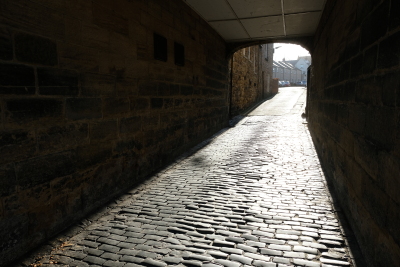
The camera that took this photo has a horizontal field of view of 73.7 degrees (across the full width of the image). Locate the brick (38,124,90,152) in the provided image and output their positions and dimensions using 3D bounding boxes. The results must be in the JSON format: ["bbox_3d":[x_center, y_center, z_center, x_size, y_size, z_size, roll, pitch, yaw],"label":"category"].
[{"bbox_3d":[-1.612,0.040,3.051,0.200,0.274,0.714,2,8,19],"label":"brick"}]

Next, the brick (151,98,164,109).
[{"bbox_3d":[-0.942,-0.593,5.157,0.250,0.210,0.492,2,8,18],"label":"brick"}]

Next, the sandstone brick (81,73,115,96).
[{"bbox_3d":[-1.419,-0.640,3.538,0.200,0.278,0.665,2,8,19],"label":"sandstone brick"}]

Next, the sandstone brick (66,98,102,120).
[{"bbox_3d":[-1.544,-0.319,3.358,0.250,0.270,0.630,2,8,18],"label":"sandstone brick"}]

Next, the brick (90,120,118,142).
[{"bbox_3d":[-1.429,-0.064,3.742,0.250,0.264,0.618,2,8,18],"label":"brick"}]

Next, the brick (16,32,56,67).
[{"bbox_3d":[-1.702,-0.824,2.675,0.200,0.279,0.474,2,8,19],"label":"brick"}]

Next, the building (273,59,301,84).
[{"bbox_3d":[29.600,-21.700,97.500,8.500,7.500,38.000,5,9,34],"label":"building"}]

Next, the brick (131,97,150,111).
[{"bbox_3d":[-1.133,-0.509,4.588,0.250,0.228,0.648,2,8,18],"label":"brick"}]

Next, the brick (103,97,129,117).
[{"bbox_3d":[-1.344,-0.410,3.958,0.250,0.258,0.648,2,8,18],"label":"brick"}]

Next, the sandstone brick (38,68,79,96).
[{"bbox_3d":[-1.659,-0.571,2.977,0.250,0.282,0.552,2,8,18],"label":"sandstone brick"}]

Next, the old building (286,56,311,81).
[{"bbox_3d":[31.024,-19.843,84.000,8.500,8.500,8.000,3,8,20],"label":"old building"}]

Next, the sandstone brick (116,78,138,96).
[{"bbox_3d":[-1.210,-0.719,4.145,0.200,0.271,0.559,2,8,19],"label":"sandstone brick"}]

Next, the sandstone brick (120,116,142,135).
[{"bbox_3d":[-1.190,-0.120,4.280,0.200,0.274,0.618,2,8,19],"label":"sandstone brick"}]

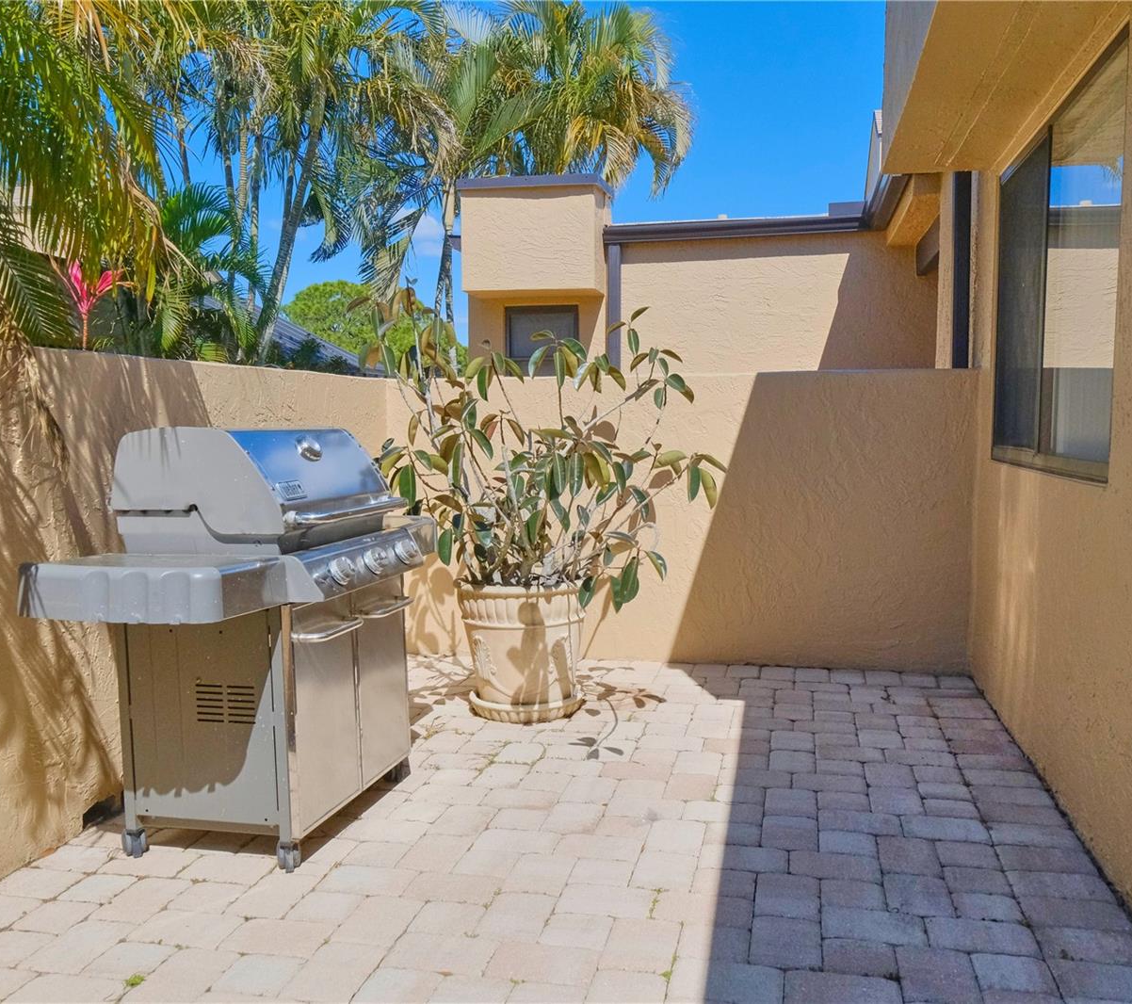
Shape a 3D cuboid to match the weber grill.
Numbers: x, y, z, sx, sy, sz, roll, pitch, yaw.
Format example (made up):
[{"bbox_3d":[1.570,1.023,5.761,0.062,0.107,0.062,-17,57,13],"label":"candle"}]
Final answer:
[{"bbox_3d":[-0.832,0.355,2.938,0.637,1.156,1.248,1,5,15],"label":"weber grill"}]

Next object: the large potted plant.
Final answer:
[{"bbox_3d":[-0.107,0.011,4.062,1.270,1.640,1.120,0,5,-2],"label":"large potted plant"}]

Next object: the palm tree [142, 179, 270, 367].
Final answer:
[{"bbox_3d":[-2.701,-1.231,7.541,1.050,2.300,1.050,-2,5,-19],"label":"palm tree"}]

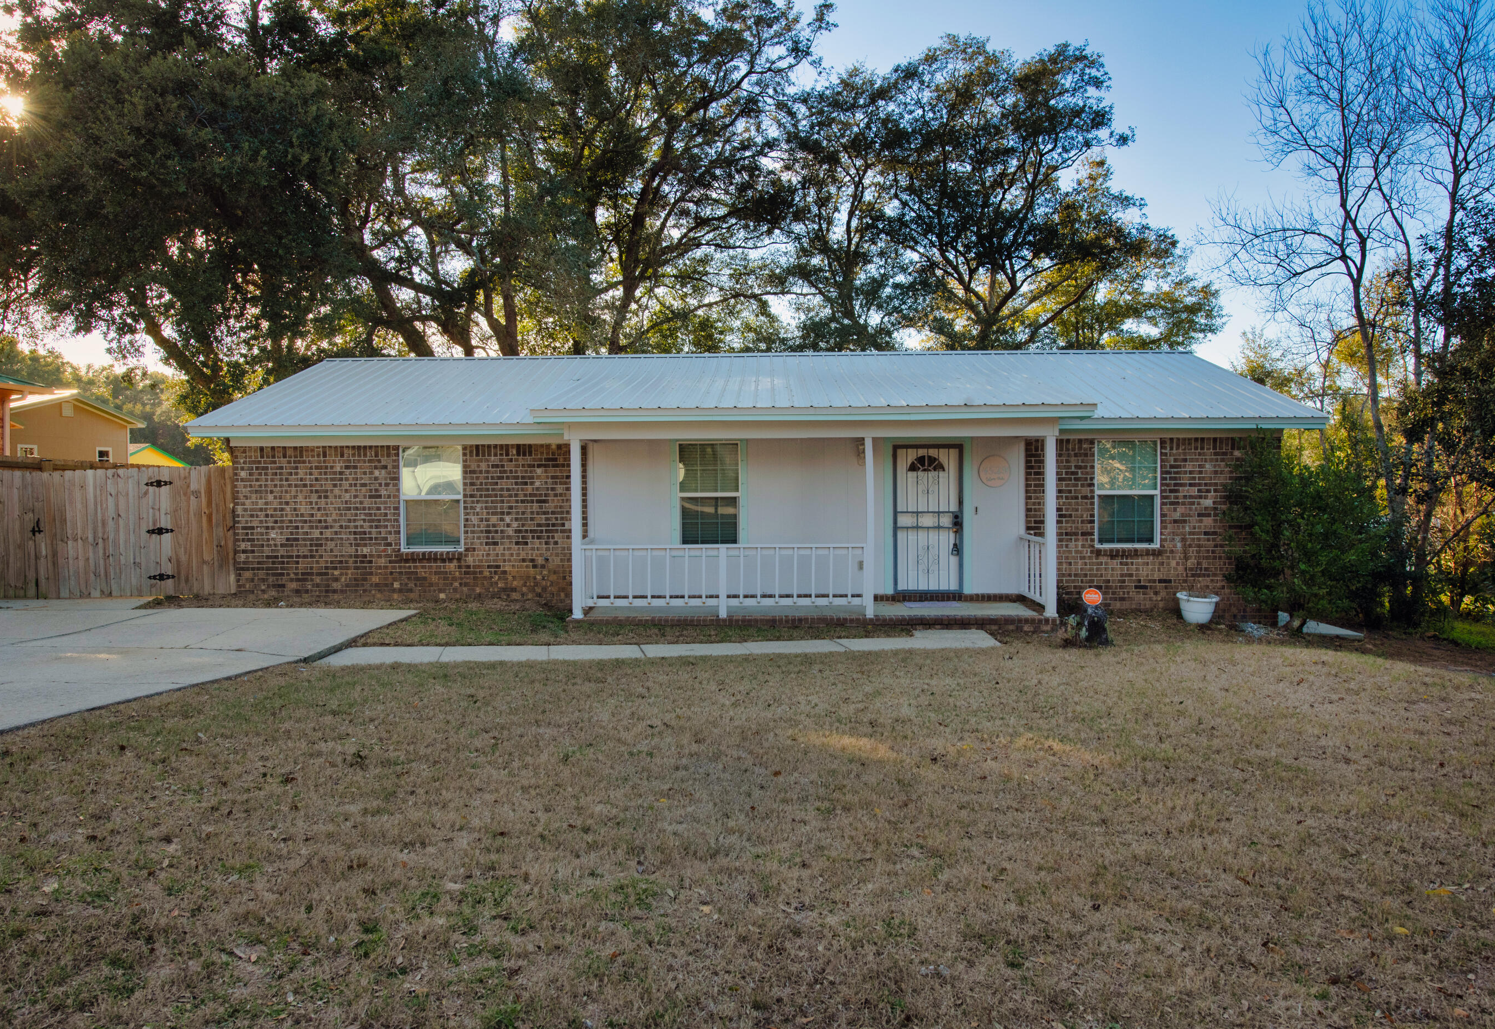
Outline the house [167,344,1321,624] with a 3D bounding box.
[{"bbox_3d":[0.105,-0.733,16.023,15.264,4.160,9.445,0,2,2],"label":"house"}]

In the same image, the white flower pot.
[{"bbox_3d":[5.965,1.257,12.500,0.565,0.360,0.565,3,2,1],"label":"white flower pot"}]

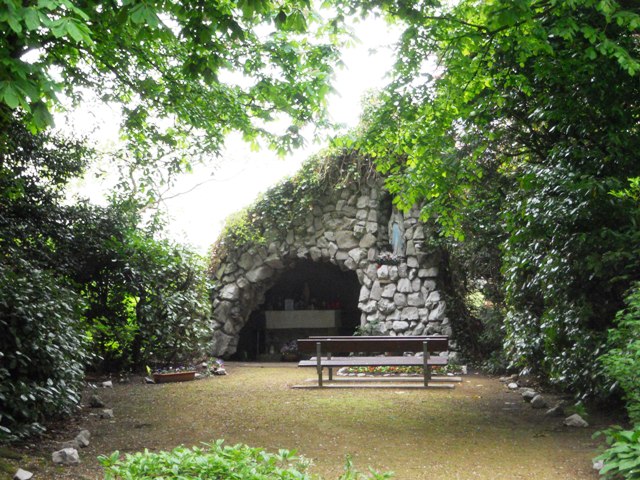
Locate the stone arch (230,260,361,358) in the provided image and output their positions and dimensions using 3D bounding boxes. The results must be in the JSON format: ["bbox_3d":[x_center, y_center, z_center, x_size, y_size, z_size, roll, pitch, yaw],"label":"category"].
[{"bbox_3d":[-0.490,1.480,34.700,2.800,2.200,1.300,-1,-2,7],"label":"stone arch"}]

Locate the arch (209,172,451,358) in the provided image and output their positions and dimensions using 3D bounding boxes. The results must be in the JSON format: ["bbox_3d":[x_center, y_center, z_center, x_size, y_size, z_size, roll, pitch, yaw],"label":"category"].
[{"bbox_3d":[0.200,0.560,35.000,5.200,4.050,2.100,-1,-2,7],"label":"arch"}]

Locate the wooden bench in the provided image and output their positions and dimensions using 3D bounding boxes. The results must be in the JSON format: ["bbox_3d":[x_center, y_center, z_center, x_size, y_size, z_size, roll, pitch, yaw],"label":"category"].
[{"bbox_3d":[0.875,2.030,26.800,2.450,0.800,0.750,-1,-2,5],"label":"wooden bench"}]

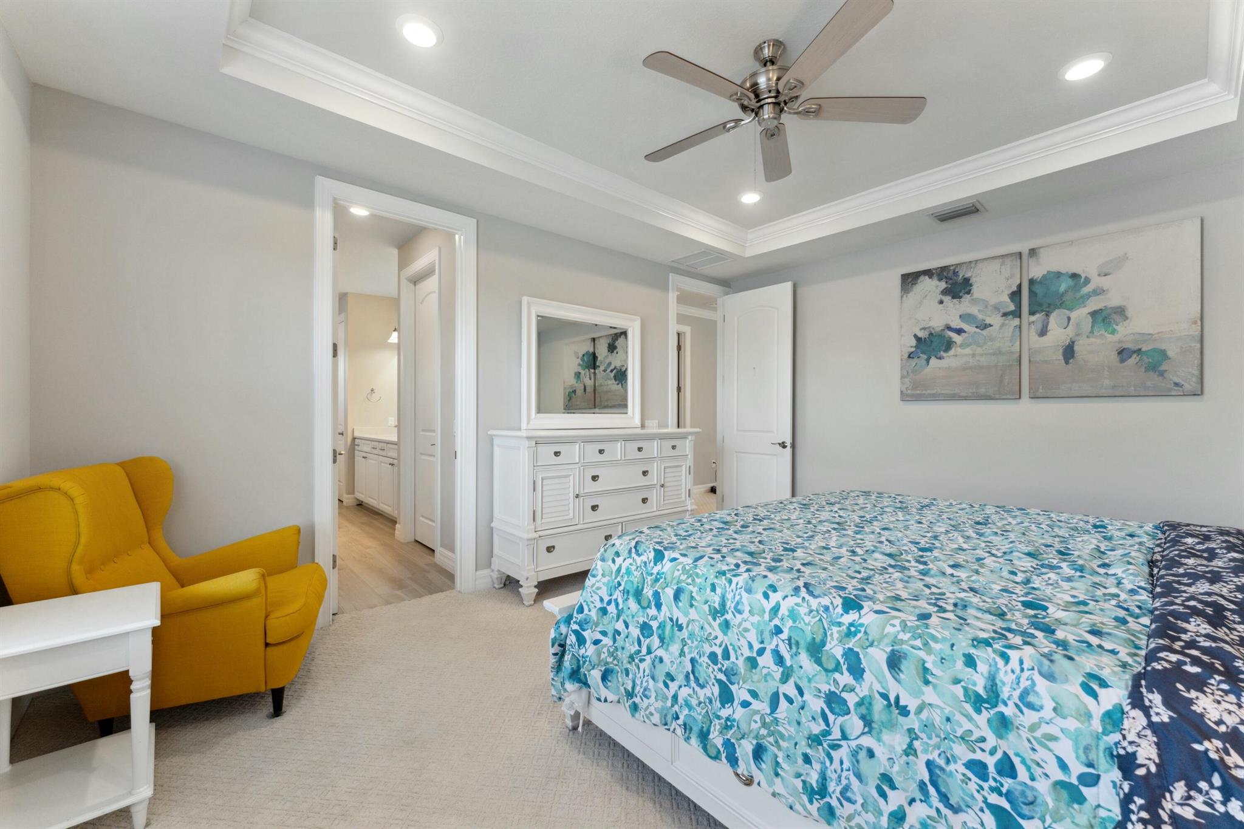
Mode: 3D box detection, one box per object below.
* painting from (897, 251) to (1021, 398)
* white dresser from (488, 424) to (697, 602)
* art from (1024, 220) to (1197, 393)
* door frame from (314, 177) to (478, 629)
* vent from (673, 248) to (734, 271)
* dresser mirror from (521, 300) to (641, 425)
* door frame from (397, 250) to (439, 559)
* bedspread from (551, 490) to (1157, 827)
[{"bbox_3d":[2.495,-0.614,3.604,0.037,1.011,0.751,0,0,-40],"label":"painting"},{"bbox_3d":[-0.137,0.675,3.733,1.673,1.112,0.510,0,0,-40],"label":"white dresser"},{"bbox_3d":[3.005,-0.609,2.997,0.037,1.000,0.749,0,0,-40],"label":"art"},{"bbox_3d":[-1.415,-0.064,3.107,0.950,2.578,0.135,0,0,-40],"label":"door frame"},{"bbox_3d":[0.735,-1.404,4.472,0.440,0.025,0.460,0,0,-40],"label":"vent"},{"bbox_3d":[-0.276,-0.367,3.910,1.135,0.967,0.050,0,0,-40],"label":"dresser mirror"},{"bbox_3d":[-1.735,-0.061,4.284,0.140,2.577,1.010,0,0,-40],"label":"door frame"},{"bbox_3d":[1.041,0.749,1.980,2.150,0.600,1.610,0,0,-40],"label":"bedspread"}]

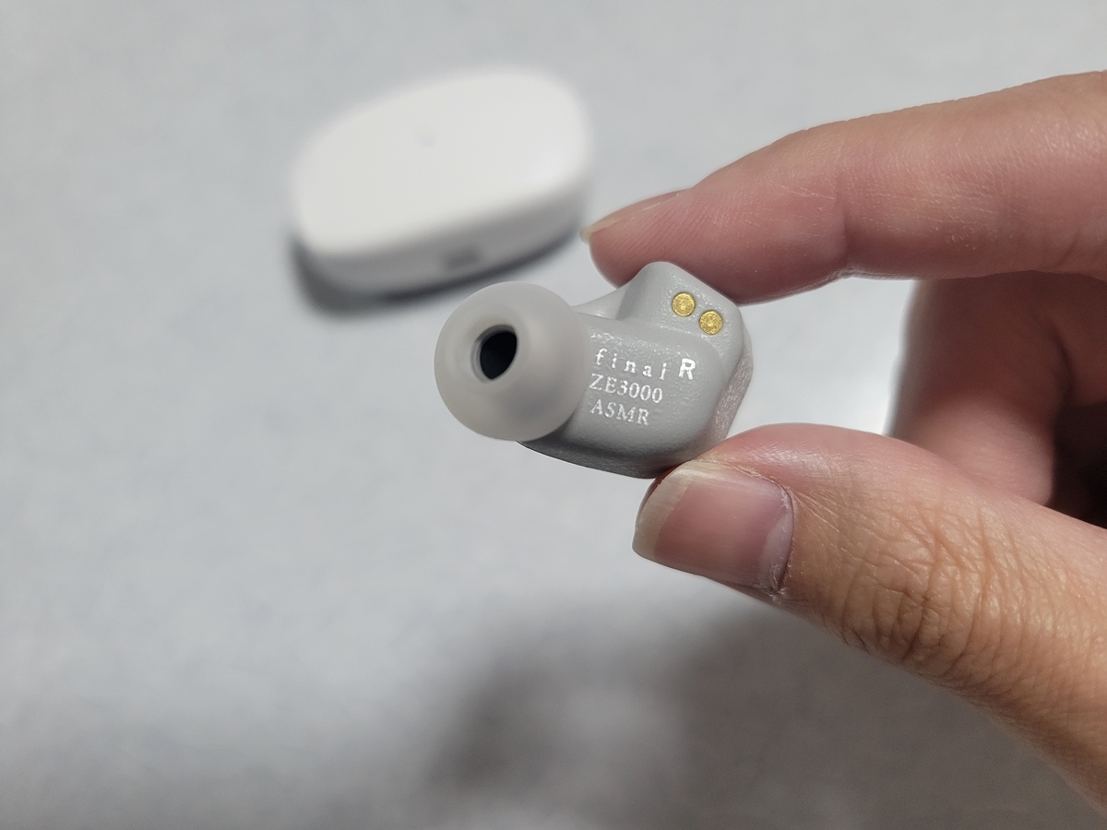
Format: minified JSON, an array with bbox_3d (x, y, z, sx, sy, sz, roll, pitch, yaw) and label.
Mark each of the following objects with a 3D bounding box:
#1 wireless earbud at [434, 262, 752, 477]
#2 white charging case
[{"bbox_3d":[0.004,-0.005,0.074,0.021,0.026,0.019,13,89,28],"label":"wireless earbud"},{"bbox_3d":[-0.025,-0.055,0.197,0.070,0.026,0.043,-17,68,-2],"label":"white charging case"}]

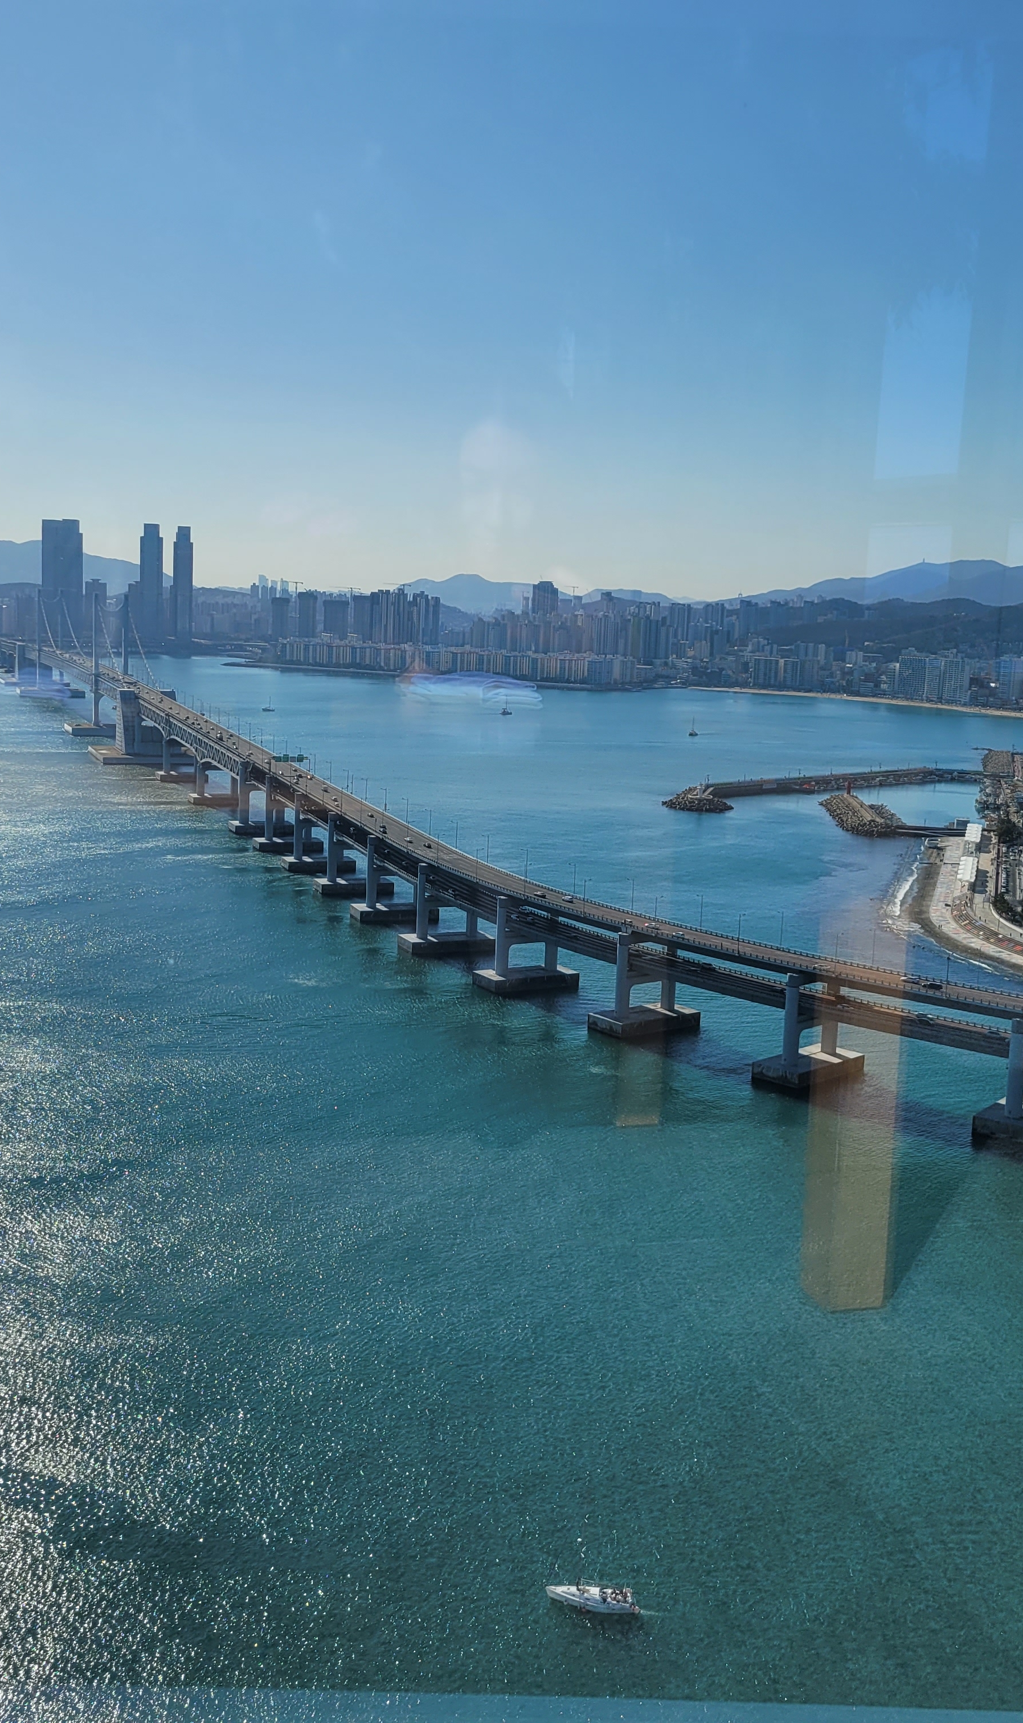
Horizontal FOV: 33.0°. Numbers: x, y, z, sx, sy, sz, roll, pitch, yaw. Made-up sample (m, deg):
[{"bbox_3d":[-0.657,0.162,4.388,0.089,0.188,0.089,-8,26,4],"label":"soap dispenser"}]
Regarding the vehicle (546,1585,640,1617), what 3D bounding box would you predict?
[{"bbox_3d":[9.850,87.950,206.600,11.000,1.900,3.400,3,9,8],"label":"vehicle"}]

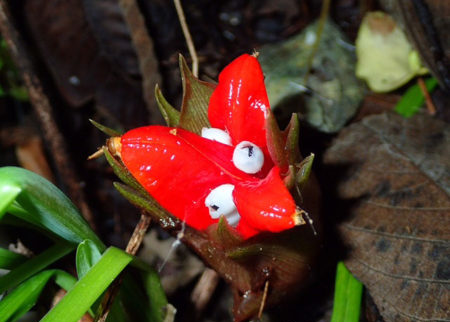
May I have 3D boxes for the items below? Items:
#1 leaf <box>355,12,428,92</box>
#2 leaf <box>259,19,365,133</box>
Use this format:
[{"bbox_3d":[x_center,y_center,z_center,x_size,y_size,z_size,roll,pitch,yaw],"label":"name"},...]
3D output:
[{"bbox_3d":[0.070,-0.046,0.292,0.032,0.010,0.039,-3,53,-2],"label":"leaf"},{"bbox_3d":[0.034,-0.035,0.282,0.048,0.012,0.053,7,53,5],"label":"leaf"}]

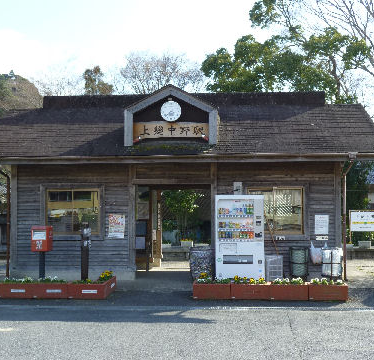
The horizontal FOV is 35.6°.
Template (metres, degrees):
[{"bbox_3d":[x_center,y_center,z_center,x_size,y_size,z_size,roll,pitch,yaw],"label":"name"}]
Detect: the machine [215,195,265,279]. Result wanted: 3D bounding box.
[{"bbox_3d":[1.121,1.250,12.336,1.009,1.840,0.710,0,-2,5],"label":"machine"}]

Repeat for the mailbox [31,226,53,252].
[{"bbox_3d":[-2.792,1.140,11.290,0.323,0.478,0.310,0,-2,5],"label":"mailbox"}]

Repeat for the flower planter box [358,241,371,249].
[{"bbox_3d":[5.341,1.941,17.547,0.379,0.225,0.280,0,-2,5],"label":"flower planter box"}]

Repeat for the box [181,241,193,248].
[{"bbox_3d":[0.021,2.054,18.774,0.360,0.220,0.340,-1,-3,6],"label":"box"}]

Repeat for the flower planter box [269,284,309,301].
[{"bbox_3d":[1.909,2.081,10.938,0.699,0.275,0.440,-1,-3,6],"label":"flower planter box"}]

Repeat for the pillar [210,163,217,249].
[{"bbox_3d":[0.617,0.909,12.966,0.142,2.635,0.140,0,-2,5],"label":"pillar"}]

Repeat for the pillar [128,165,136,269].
[{"bbox_3d":[-1.218,0.823,13.145,0.150,2.409,0.140,-1,-3,6],"label":"pillar"}]

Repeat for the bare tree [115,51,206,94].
[{"bbox_3d":[-1.490,-2.239,34.412,5.096,10.585,5.000,0,-2,5],"label":"bare tree"}]

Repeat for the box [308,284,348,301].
[{"bbox_3d":[2.605,2.071,10.861,0.702,0.275,0.440,-1,-3,6],"label":"box"}]

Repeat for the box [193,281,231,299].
[{"bbox_3d":[0.499,2.101,11.092,0.701,0.275,0.440,-1,-3,6],"label":"box"}]

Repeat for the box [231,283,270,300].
[{"bbox_3d":[1.204,2.091,11.015,0.718,0.275,0.440,-1,-3,6],"label":"box"}]

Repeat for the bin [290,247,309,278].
[{"bbox_3d":[2.374,1.746,12.322,0.394,0.658,0.400,0,-2,5],"label":"bin"}]

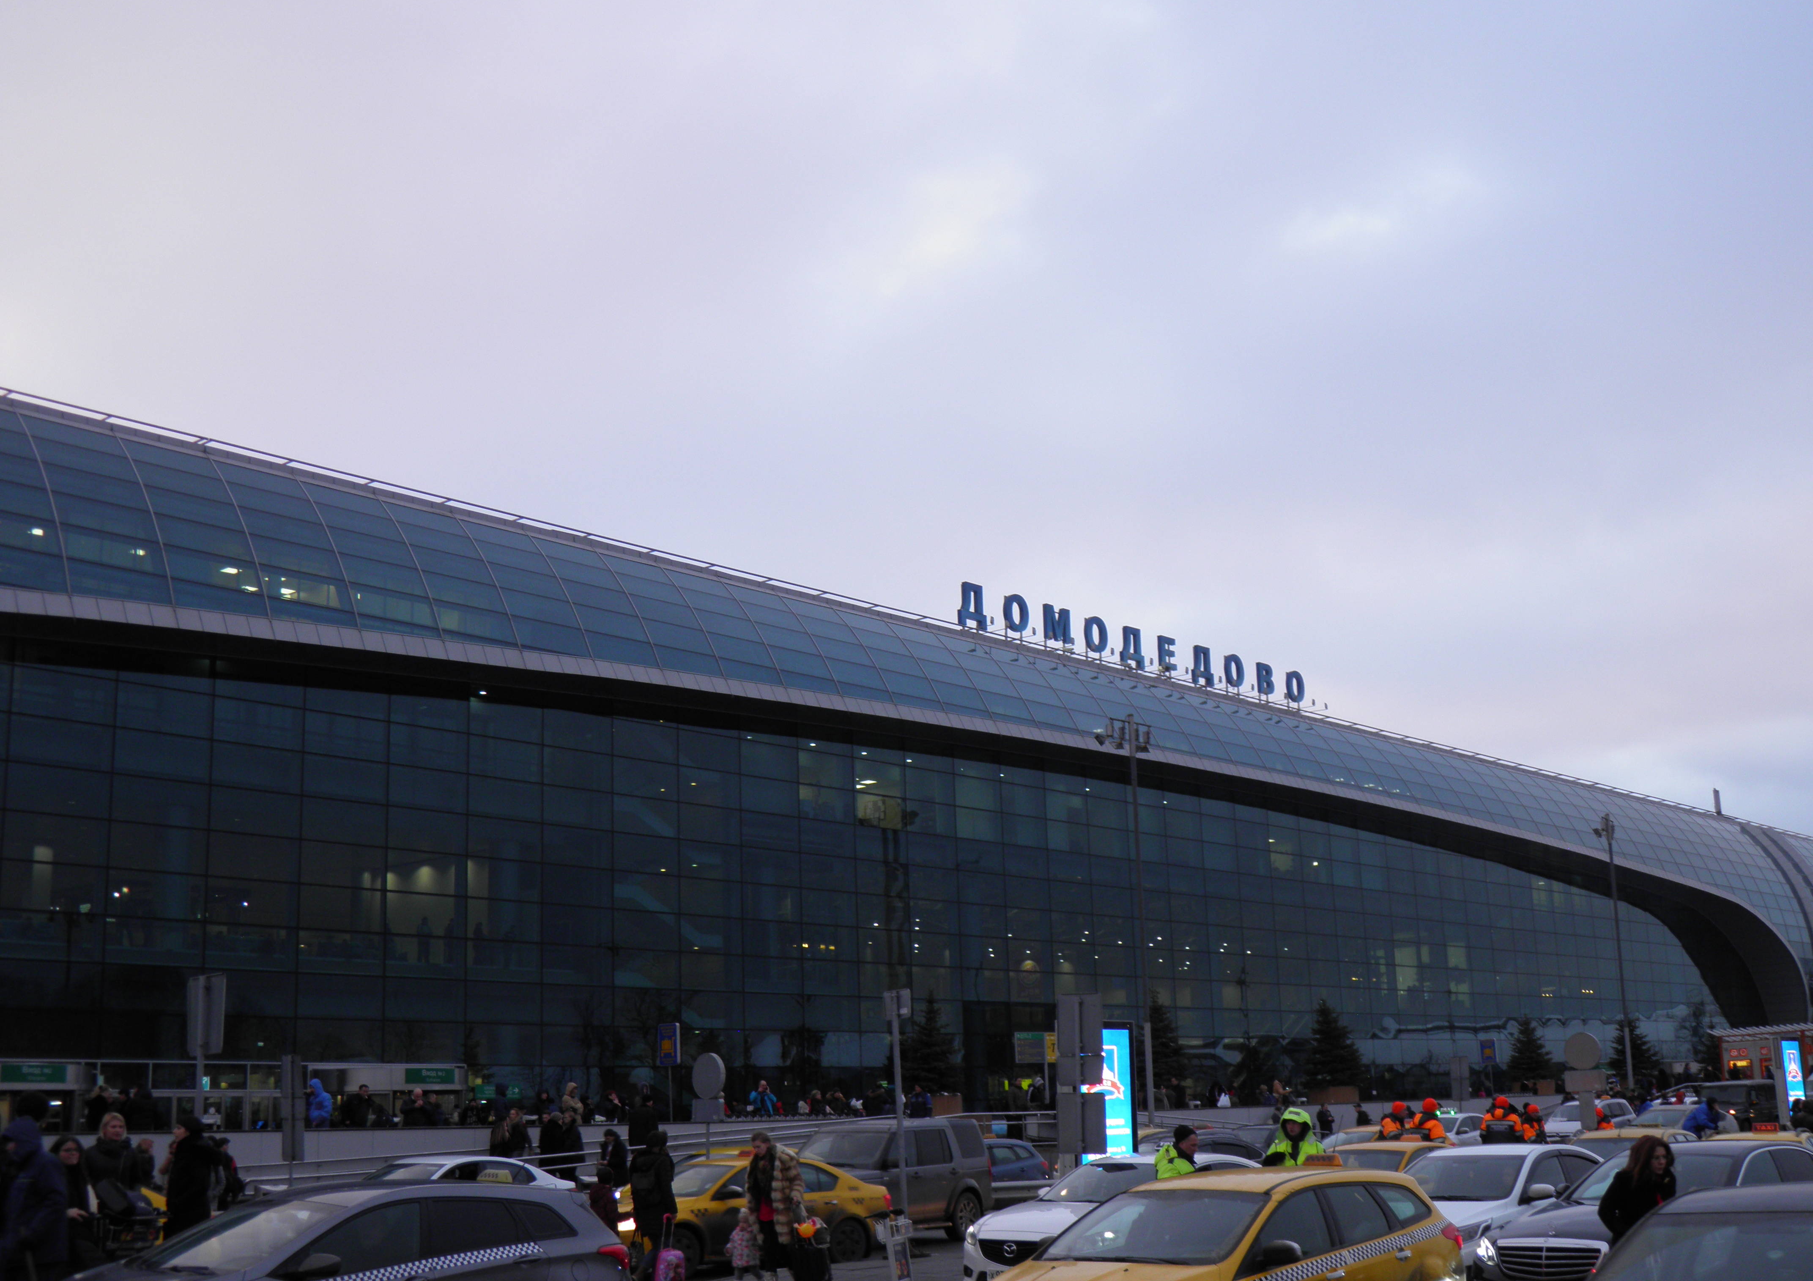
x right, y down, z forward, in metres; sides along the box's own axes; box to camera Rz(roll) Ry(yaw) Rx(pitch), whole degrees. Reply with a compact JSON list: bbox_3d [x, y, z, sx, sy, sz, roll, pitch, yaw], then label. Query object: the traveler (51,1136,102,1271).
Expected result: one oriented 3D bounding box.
[{"bbox_3d":[-6.891,4.908,16.812,0.520,1.620,0.450,11,-18,-43],"label":"traveler"}]

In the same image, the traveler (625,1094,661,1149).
[{"bbox_3d":[-5.262,9.979,40.805,0.560,1.750,0.420,-9,-15,30],"label":"traveler"}]

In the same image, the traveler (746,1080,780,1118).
[{"bbox_3d":[-3.093,10.442,44.298,0.620,1.750,0.420,0,-13,-7],"label":"traveler"}]

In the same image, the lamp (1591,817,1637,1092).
[{"bbox_3d":[29.022,12.962,83.355,1.000,11.700,1.900,-10,-16,31],"label":"lamp"}]

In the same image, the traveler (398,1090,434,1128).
[{"bbox_3d":[-9.512,9.586,39.598,0.560,1.750,0.420,0,-14,-8],"label":"traveler"}]

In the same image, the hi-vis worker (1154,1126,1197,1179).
[{"bbox_3d":[2.455,5.230,18.301,0.450,1.720,0.580,-1,-13,-5],"label":"hi-vis worker"}]

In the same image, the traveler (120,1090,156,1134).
[{"bbox_3d":[-13.795,8.918,36.600,0.420,1.730,0.520,-7,-14,21],"label":"traveler"}]

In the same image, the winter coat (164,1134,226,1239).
[{"bbox_3d":[-6.604,5.144,18.875,0.500,1.120,0.500,0,-13,-6],"label":"winter coat"}]

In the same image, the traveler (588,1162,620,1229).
[{"bbox_3d":[-3.200,6.248,21.648,0.400,1.360,0.300,-7,-14,20],"label":"traveler"}]

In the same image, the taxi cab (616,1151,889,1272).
[{"bbox_3d":[-2.243,7.618,27.294,4.520,1.490,1.740,11,-18,-43],"label":"taxi cab"}]

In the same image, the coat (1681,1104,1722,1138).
[{"bbox_3d":[14.417,8.727,36.917,0.600,0.720,0.520,-3,-13,6],"label":"coat"}]

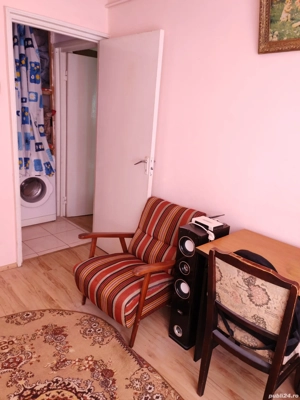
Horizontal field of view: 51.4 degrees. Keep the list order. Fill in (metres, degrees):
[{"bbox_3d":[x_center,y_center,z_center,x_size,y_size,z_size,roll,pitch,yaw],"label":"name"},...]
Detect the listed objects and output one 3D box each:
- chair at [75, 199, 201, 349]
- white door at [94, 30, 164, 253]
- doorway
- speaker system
[{"bbox_3d":[-0.061,0.452,2.279,0.780,0.775,0.627,-11,22,-43],"label":"chair"},{"bbox_3d":[-0.255,-0.395,2.894,0.041,2.040,0.778,-11,22,-44],"label":"white door"},{"bbox_3d":[-0.827,-0.471,2.910,0.122,2.088,0.934,19,21,41],"label":"doorway"},{"bbox_3d":[0.316,0.544,2.040,0.294,0.785,0.167,-10,22,-42],"label":"speaker system"}]

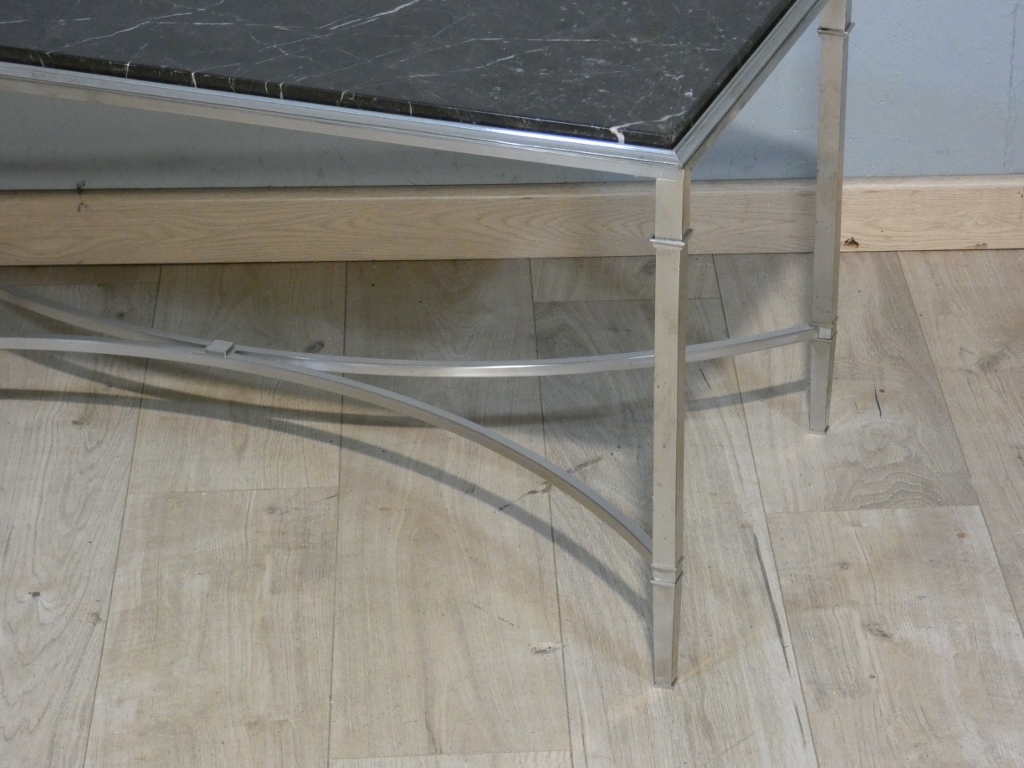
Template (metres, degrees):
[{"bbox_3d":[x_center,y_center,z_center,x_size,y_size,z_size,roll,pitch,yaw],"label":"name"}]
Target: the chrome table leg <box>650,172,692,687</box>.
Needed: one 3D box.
[{"bbox_3d":[0.122,0.043,2.456,0.025,0.447,0.025,9,29,18],"label":"chrome table leg"}]

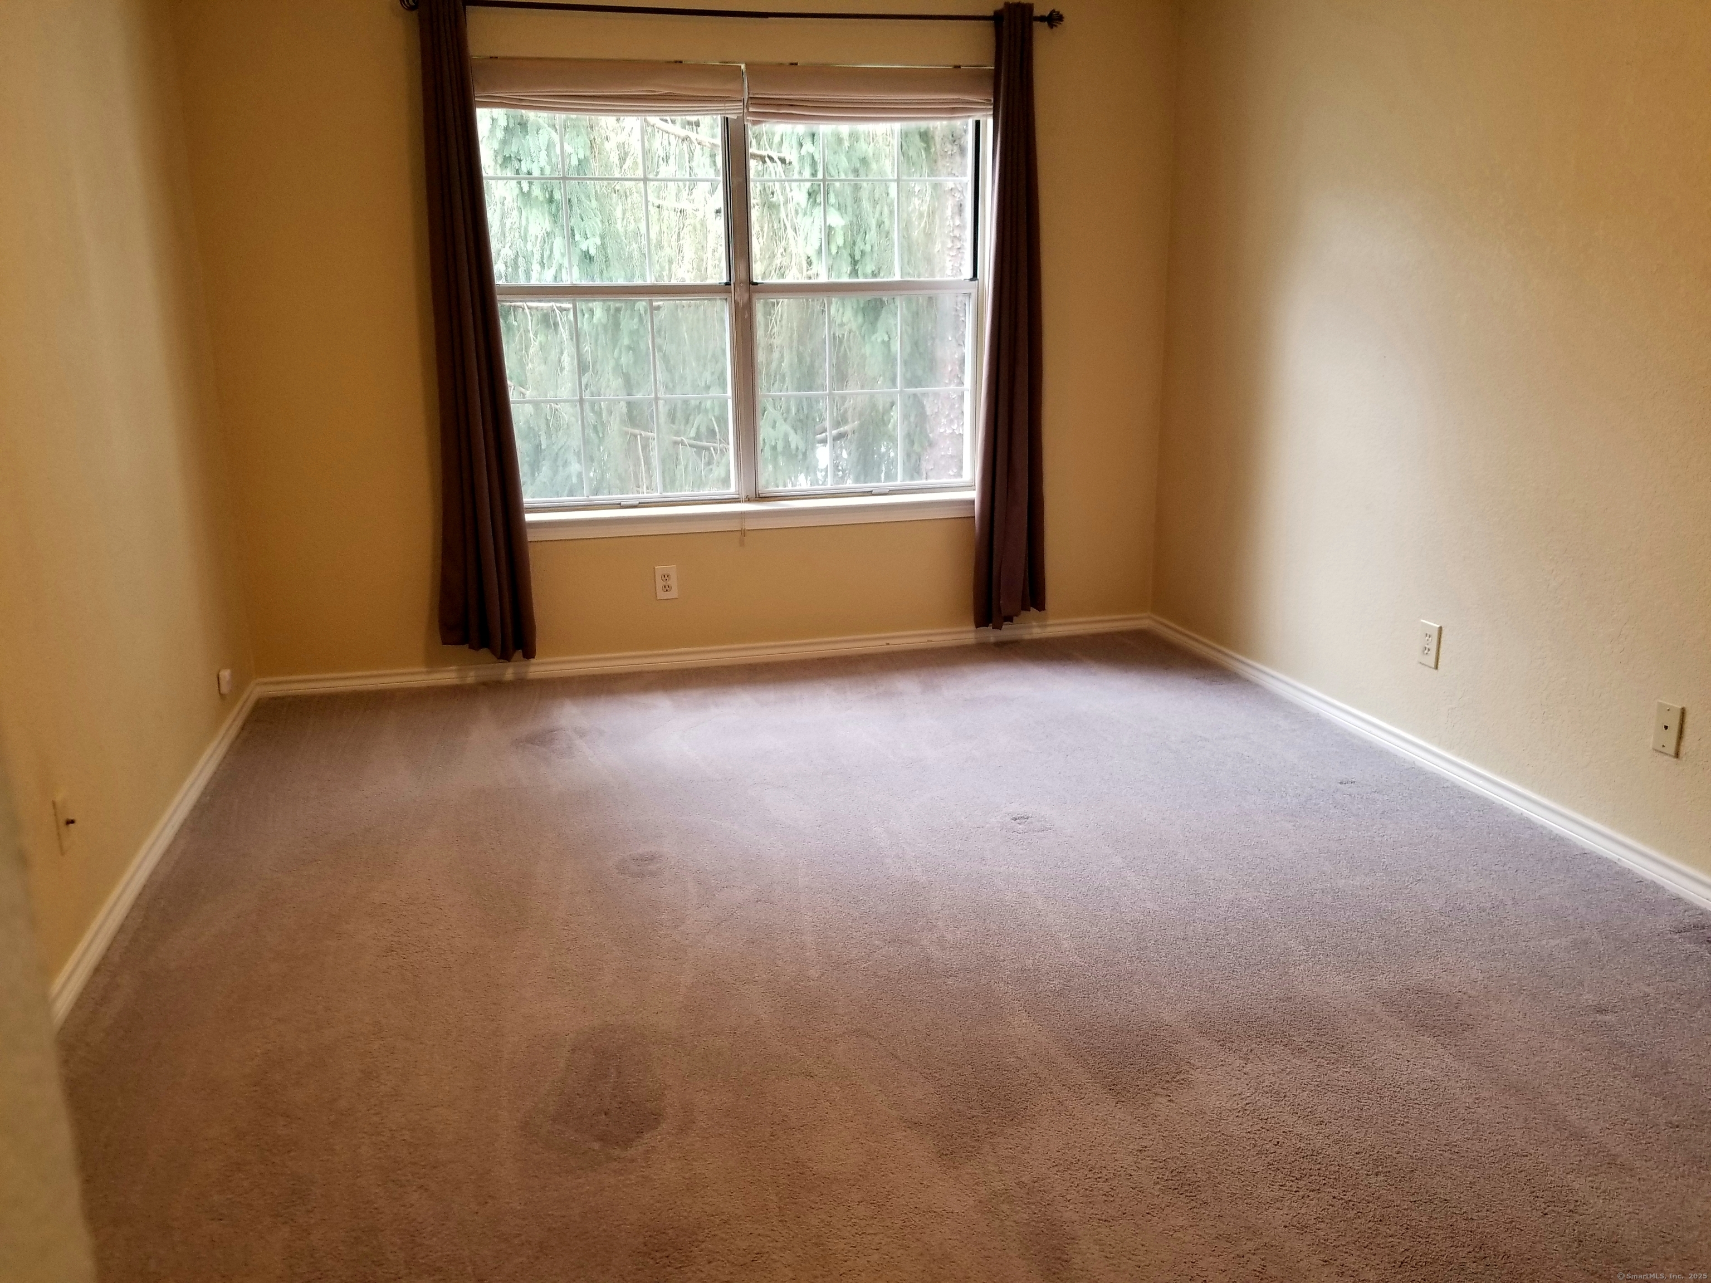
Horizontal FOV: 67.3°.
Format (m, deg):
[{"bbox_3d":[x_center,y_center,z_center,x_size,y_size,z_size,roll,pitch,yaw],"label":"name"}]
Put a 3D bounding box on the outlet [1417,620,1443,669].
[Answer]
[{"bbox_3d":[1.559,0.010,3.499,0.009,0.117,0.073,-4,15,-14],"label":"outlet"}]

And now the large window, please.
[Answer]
[{"bbox_3d":[-0.370,-1.139,4.398,1.730,1.512,0.120,-4,15,-14],"label":"large window"}]

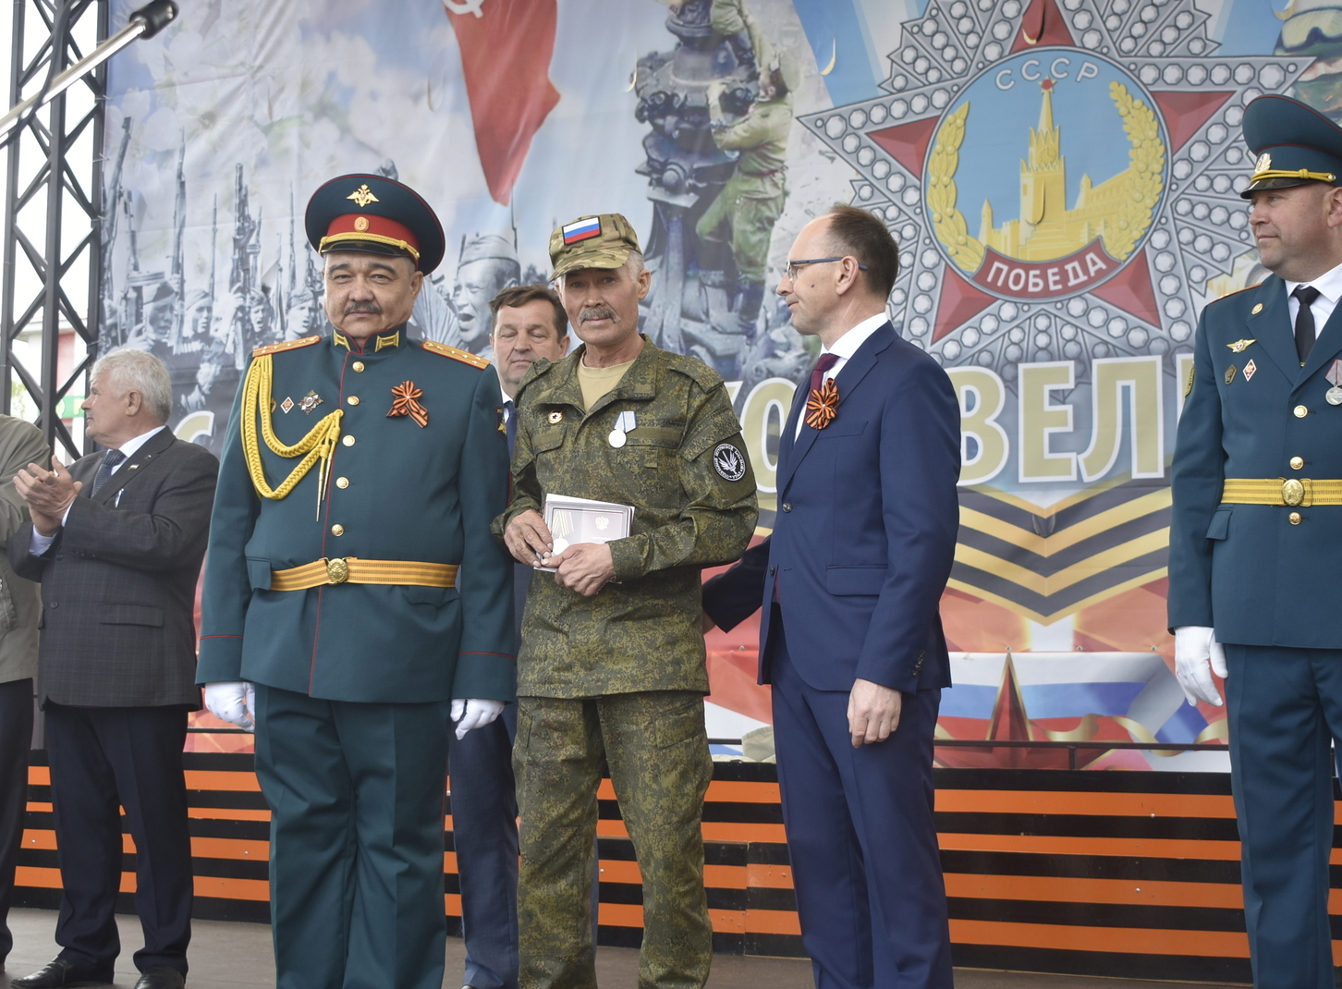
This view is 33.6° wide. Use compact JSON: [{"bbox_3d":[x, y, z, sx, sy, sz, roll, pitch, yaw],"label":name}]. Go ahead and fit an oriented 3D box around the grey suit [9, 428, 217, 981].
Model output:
[{"bbox_3d":[-1.480,0.548,5.900,0.550,1.450,0.460,-4,-6,38],"label":"grey suit"}]

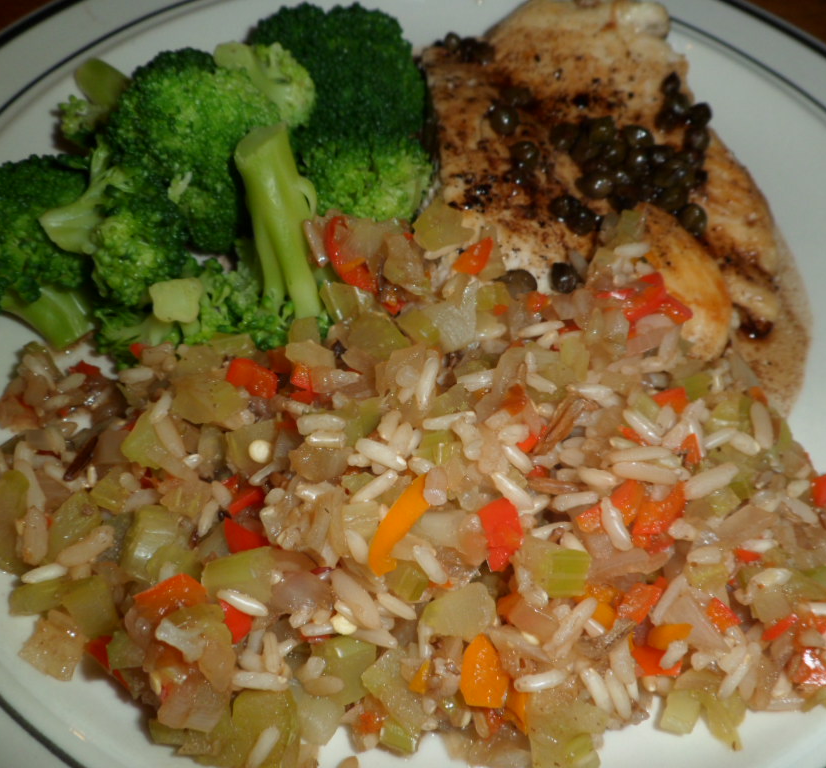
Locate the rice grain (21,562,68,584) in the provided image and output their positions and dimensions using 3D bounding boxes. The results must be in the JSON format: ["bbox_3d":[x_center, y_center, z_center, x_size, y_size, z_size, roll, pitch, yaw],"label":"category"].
[{"bbox_3d":[-0.062,0.032,0.134,0.008,0.002,0.003,-12,59,-11],"label":"rice grain"}]

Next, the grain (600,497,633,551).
[{"bbox_3d":[0.034,0.024,0.135,0.003,0.003,0.010,-13,59,-11],"label":"grain"}]

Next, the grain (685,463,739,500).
[{"bbox_3d":[0.053,0.017,0.141,0.012,0.003,0.004,-23,62,-17],"label":"grain"}]

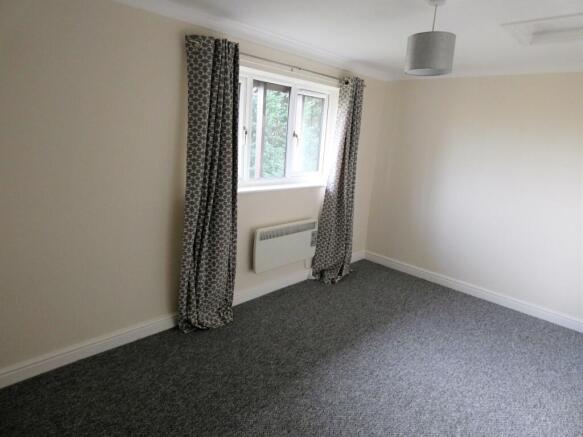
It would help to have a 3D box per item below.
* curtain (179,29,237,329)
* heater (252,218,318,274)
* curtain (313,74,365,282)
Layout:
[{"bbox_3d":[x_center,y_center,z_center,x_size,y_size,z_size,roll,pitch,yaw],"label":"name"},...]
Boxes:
[{"bbox_3d":[-0.633,-0.186,2.618,0.504,2.230,0.182,-9,19,-43],"label":"curtain"},{"bbox_3d":[-0.058,0.253,3.429,0.842,0.423,0.100,-9,19,-43],"label":"heater"},{"bbox_3d":[0.544,-0.380,3.736,0.666,2.227,0.190,-9,19,-43],"label":"curtain"}]

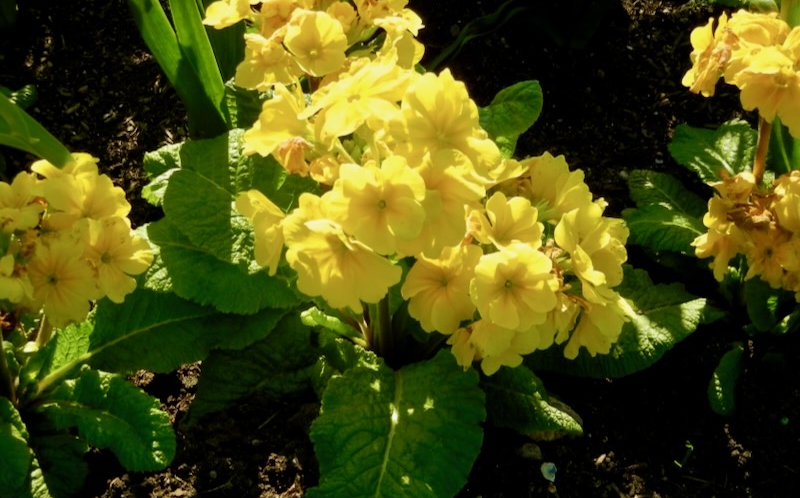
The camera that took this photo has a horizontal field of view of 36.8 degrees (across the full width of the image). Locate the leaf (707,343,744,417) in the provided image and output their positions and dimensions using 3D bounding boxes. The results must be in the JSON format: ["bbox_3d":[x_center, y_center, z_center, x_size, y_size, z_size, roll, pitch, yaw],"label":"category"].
[{"bbox_3d":[0.165,0.066,0.608,0.018,0.020,0.039,13,42,16],"label":"leaf"}]

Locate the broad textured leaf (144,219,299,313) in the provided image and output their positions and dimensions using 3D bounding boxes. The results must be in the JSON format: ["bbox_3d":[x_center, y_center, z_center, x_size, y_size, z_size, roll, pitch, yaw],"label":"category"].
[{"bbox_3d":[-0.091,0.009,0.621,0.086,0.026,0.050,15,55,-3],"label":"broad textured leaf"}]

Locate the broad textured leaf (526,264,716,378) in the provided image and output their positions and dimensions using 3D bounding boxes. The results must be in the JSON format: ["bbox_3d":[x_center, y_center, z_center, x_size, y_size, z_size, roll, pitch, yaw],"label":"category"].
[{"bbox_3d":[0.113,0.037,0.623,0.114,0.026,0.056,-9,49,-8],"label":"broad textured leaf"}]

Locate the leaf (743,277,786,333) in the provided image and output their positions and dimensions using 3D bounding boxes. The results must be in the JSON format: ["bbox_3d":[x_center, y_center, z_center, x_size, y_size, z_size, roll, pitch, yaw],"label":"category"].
[{"bbox_3d":[0.192,0.029,0.634,0.023,0.025,0.022,-4,40,-4],"label":"leaf"}]

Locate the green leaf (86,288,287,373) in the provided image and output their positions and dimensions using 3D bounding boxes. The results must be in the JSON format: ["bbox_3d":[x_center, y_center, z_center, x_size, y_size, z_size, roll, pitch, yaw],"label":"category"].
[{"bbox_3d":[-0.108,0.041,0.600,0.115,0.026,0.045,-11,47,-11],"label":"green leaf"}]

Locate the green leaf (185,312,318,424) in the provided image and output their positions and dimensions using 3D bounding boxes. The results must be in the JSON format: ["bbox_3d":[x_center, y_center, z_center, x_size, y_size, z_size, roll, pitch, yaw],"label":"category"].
[{"bbox_3d":[-0.076,0.059,0.603,0.074,0.032,0.056,-11,41,-13],"label":"green leaf"}]

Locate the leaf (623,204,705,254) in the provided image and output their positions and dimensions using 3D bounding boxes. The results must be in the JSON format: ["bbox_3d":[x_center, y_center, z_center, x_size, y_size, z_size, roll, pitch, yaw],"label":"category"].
[{"bbox_3d":[0.145,-0.011,0.659,0.047,0.018,0.036,4,40,4],"label":"leaf"}]

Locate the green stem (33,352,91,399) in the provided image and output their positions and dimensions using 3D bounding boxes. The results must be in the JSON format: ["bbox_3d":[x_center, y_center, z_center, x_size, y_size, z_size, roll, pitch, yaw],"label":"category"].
[{"bbox_3d":[-0.170,0.064,0.604,0.042,0.007,0.007,-37,42,14],"label":"green stem"}]

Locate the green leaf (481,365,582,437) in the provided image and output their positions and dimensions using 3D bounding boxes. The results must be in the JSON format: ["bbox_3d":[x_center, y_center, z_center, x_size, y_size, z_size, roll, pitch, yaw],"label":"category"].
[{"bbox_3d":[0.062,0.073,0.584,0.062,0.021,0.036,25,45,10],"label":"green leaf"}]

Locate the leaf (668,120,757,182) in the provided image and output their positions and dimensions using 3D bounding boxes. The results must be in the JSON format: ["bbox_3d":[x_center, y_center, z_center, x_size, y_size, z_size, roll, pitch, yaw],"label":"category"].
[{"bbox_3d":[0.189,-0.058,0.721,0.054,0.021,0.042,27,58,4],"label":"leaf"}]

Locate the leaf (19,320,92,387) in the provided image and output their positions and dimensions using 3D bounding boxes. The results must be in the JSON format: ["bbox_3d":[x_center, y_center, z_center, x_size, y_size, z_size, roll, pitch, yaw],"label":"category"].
[{"bbox_3d":[-0.172,0.052,0.602,0.040,0.022,0.028,-26,46,-27],"label":"leaf"}]

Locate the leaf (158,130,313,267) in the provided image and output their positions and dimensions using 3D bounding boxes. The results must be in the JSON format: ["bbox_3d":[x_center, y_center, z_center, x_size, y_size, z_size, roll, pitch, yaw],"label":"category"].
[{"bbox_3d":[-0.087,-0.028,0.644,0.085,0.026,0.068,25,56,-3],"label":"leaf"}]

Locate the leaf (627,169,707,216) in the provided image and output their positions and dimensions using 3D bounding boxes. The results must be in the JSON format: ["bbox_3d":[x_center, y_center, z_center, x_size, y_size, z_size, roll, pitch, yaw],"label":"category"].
[{"bbox_3d":[0.154,-0.032,0.692,0.050,0.020,0.036,26,46,27],"label":"leaf"}]

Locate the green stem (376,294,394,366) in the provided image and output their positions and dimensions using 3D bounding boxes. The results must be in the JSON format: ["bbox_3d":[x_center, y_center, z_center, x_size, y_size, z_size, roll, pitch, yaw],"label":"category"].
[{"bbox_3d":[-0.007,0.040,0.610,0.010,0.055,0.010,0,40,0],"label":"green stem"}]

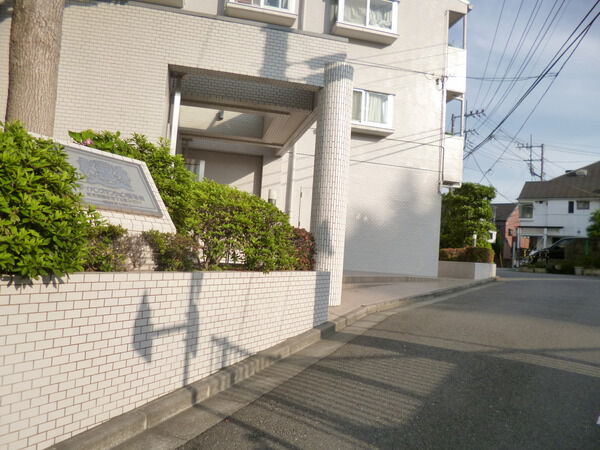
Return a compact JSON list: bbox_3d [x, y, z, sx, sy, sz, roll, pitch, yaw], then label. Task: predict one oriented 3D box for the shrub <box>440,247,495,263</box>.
[{"bbox_3d":[5.043,0.903,12.600,1.700,0.500,0.700,1,-6,22],"label":"shrub"}]

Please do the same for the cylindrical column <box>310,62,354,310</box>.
[{"bbox_3d":[0.501,-0.635,6.604,0.557,3.758,0.557,3,-5,0],"label":"cylindrical column"}]

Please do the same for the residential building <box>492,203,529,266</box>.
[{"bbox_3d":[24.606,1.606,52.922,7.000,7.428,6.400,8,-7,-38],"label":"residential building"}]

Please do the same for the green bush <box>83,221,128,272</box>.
[{"bbox_3d":[-1.295,0.151,2.738,0.270,0.345,0.320,1,-6,27],"label":"green bush"}]

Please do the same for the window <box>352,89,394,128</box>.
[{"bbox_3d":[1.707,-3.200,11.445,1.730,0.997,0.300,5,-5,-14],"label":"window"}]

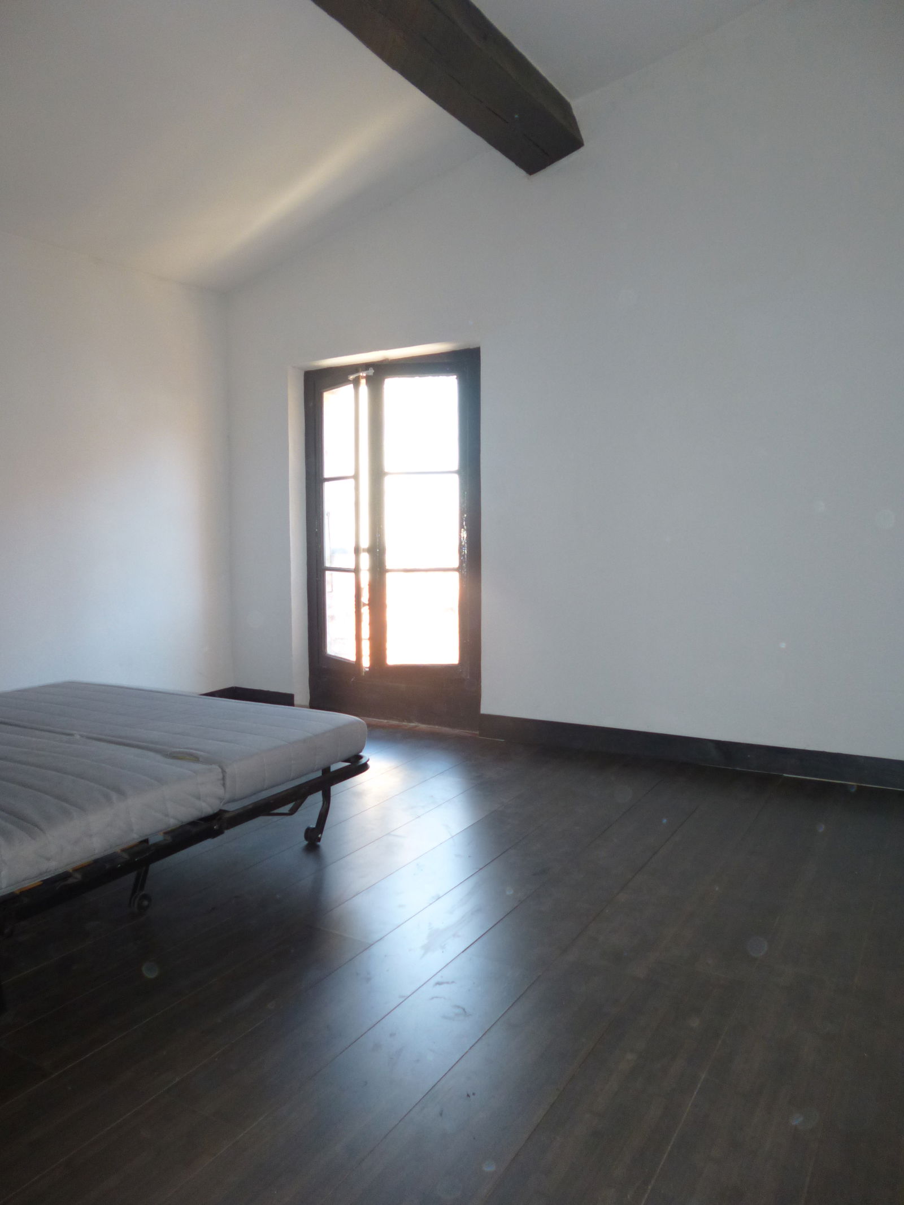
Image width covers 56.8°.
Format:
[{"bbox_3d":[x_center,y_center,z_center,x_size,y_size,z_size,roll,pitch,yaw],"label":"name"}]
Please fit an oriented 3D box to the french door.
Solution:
[{"bbox_3d":[-0.370,-0.336,4.580,1.210,1.990,0.200,2,4,31],"label":"french door"}]

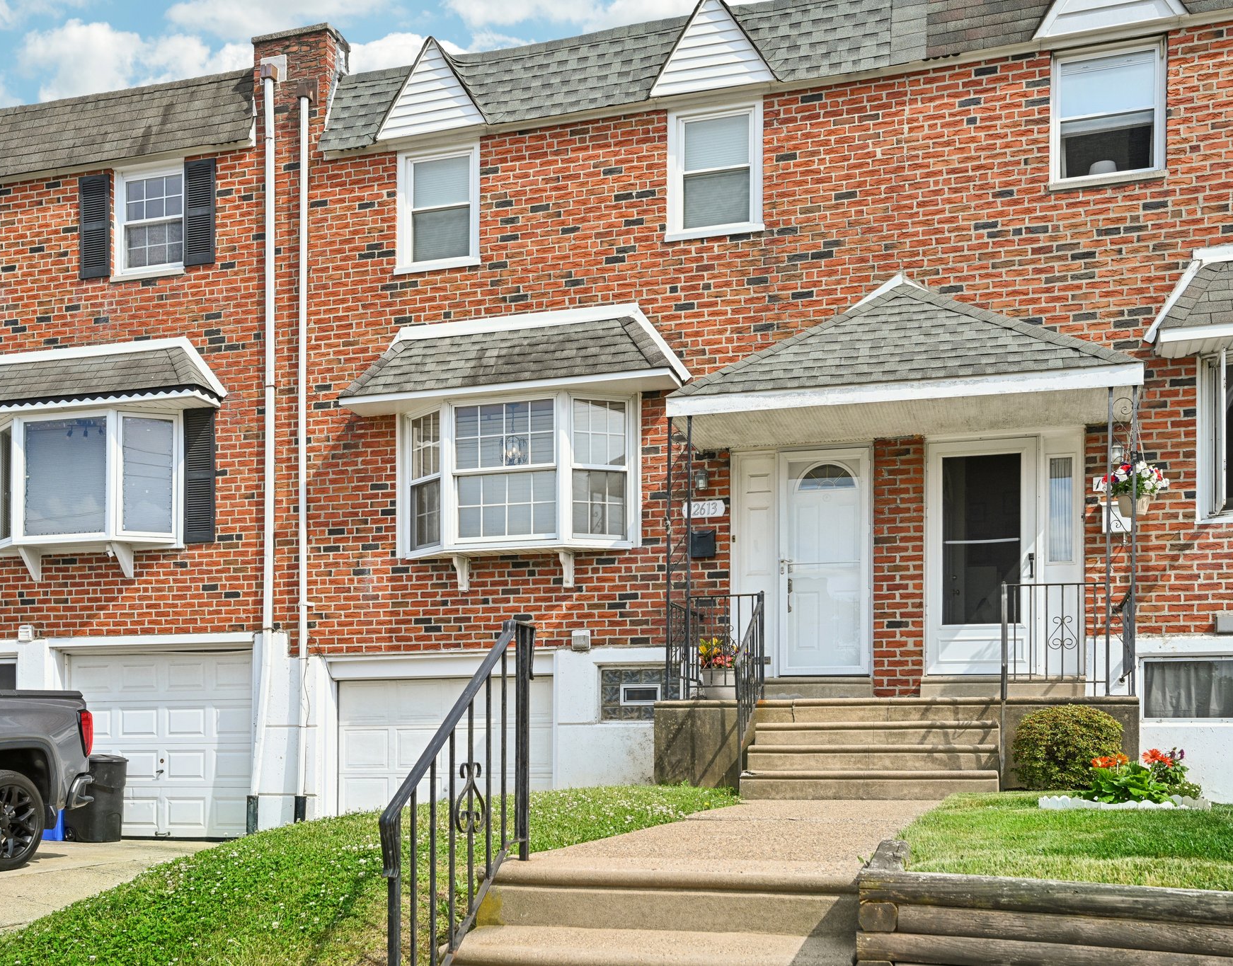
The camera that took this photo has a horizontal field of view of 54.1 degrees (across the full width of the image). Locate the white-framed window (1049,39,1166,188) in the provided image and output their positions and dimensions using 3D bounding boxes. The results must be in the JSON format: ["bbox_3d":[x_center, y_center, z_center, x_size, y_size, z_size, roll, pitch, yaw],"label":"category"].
[{"bbox_3d":[4.205,-3.151,10.355,0.928,1.153,0.100,-2,-3,17],"label":"white-framed window"}]

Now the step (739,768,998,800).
[{"bbox_3d":[1.819,2.159,8.640,1.790,0.210,0.310,-1,-4,15],"label":"step"}]

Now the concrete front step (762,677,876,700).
[{"bbox_3d":[1.712,1.854,10.834,1.227,0.205,0.300,-3,-10,16],"label":"concrete front step"}]

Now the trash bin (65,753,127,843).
[{"bbox_3d":[-5.410,3.291,12.600,0.600,0.900,0.560,-1,-4,23],"label":"trash bin"}]

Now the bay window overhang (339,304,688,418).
[{"bbox_3d":[-1.010,-1.243,11.565,3.454,0.831,0.470,-2,-3,17],"label":"bay window overhang"}]

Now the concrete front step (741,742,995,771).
[{"bbox_3d":[1.899,2.028,8.920,1.780,0.190,0.310,-1,-4,15],"label":"concrete front step"}]

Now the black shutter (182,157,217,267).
[{"bbox_3d":[-4.480,-2.906,12.956,0.391,1.132,0.045,-2,-3,17],"label":"black shutter"}]

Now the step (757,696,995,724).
[{"bbox_3d":[2.074,1.828,9.665,1.874,0.200,0.310,-2,-3,17],"label":"step"}]

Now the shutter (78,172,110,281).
[{"bbox_3d":[-5.590,-2.746,12.930,0.390,1.100,0.045,-1,-4,15],"label":"shutter"}]

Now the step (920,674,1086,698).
[{"bbox_3d":[3.315,1.760,10.368,1.340,0.205,0.300,-3,-10,16],"label":"step"}]

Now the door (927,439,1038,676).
[{"bbox_3d":[3.154,0.640,10.415,0.914,2.030,0.090,-1,-4,16],"label":"door"}]

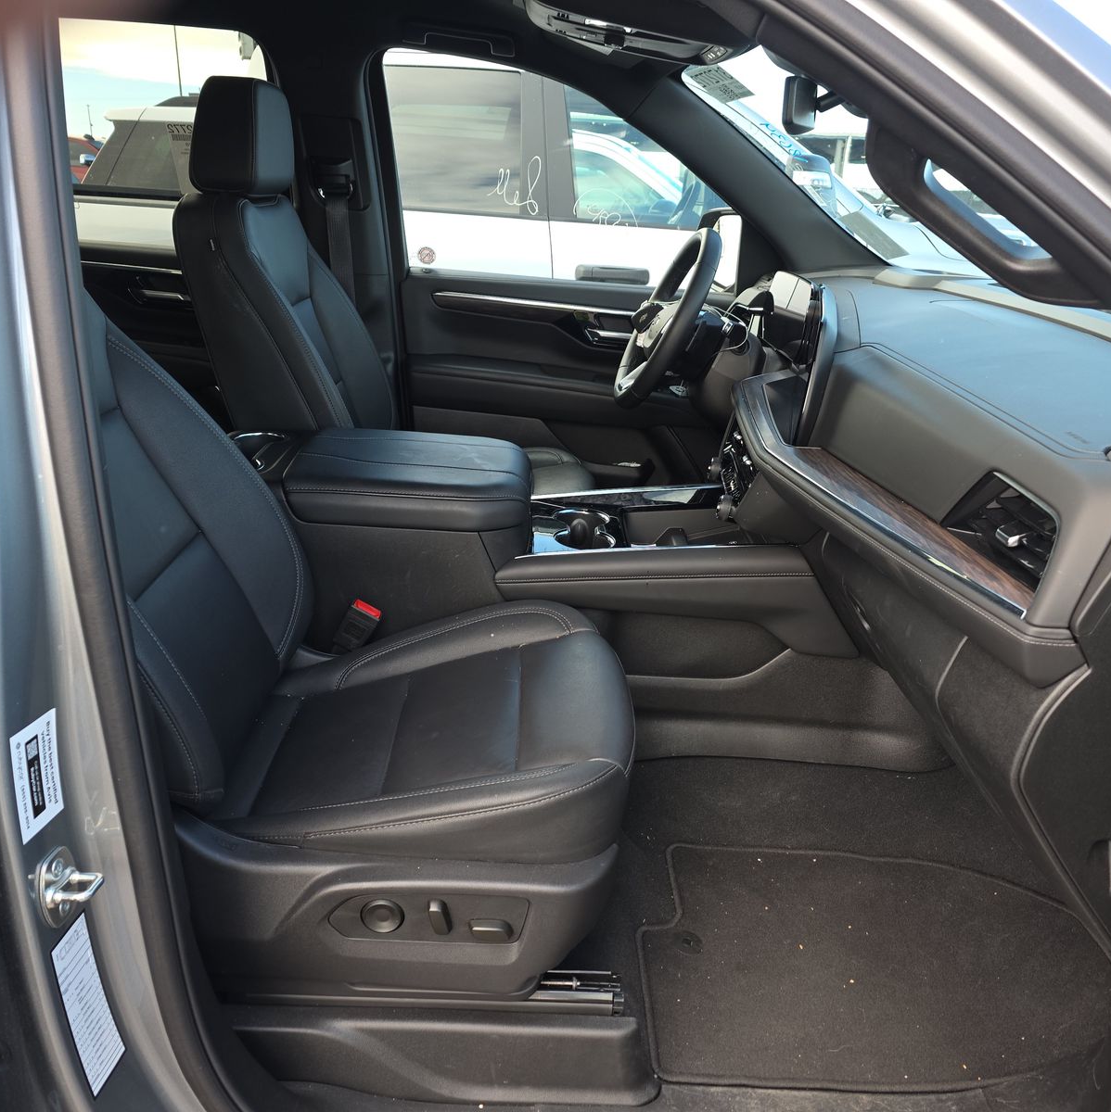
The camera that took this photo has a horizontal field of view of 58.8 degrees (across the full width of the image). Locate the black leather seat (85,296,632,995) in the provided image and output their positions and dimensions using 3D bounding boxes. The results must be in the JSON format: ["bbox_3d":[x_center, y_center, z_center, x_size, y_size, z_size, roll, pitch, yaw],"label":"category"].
[{"bbox_3d":[-0.294,-0.072,1.121,0.803,1.009,0.556,0,20,-2],"label":"black leather seat"}]

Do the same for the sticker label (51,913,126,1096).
[{"bbox_3d":[-0.402,0.389,0.853,0.002,0.153,0.049,0,20,9],"label":"sticker label"}]

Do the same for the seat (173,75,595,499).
[{"bbox_3d":[-0.274,-0.364,1.937,0.731,1.020,0.556,0,20,-2],"label":"seat"}]

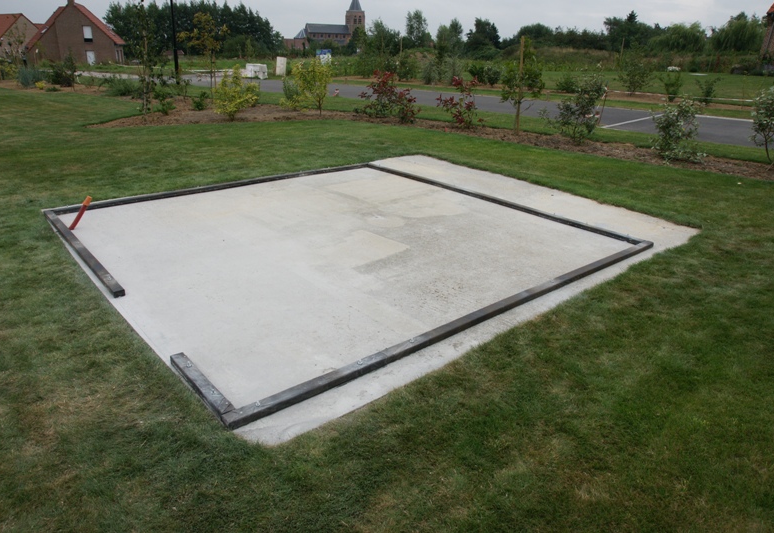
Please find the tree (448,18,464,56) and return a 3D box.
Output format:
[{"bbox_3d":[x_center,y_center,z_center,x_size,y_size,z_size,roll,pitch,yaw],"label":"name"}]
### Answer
[{"bbox_3d":[9.475,-31.002,73.145,2.226,5.487,2.226,2,22,0],"label":"tree"}]

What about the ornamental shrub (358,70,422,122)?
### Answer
[{"bbox_3d":[0.012,-3.928,12.291,1.431,1.113,1.100,2,22,0],"label":"ornamental shrub"}]

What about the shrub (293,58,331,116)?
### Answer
[{"bbox_3d":[-1.781,-4.274,12.744,0.881,1.306,0.950,2,22,0],"label":"shrub"}]

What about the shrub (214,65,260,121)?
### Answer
[{"bbox_3d":[-3.276,-3.774,11.607,0.971,1.163,1.000,2,22,0],"label":"shrub"}]

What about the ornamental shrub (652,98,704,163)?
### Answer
[{"bbox_3d":[4.813,-2.280,8.834,0.836,0.972,0.900,2,22,0],"label":"ornamental shrub"}]

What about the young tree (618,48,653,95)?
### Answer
[{"bbox_3d":[10.177,-7.942,21.837,1.430,1.830,1.450,2,22,0],"label":"young tree"}]

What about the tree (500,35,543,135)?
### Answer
[{"bbox_3d":[2.760,-3.665,10.859,0.830,1.874,0.850,2,22,0],"label":"tree"}]

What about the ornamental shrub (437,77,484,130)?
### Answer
[{"bbox_3d":[1.562,-3.527,11.484,1.003,1.075,0.950,2,22,0],"label":"ornamental shrub"}]

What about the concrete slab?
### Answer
[{"bbox_3d":[-0.103,-0.440,5.415,5.183,0.120,4.516,-17,29,-37],"label":"concrete slab"}]

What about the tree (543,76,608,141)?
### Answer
[{"bbox_3d":[3.526,-2.977,10.079,1.174,1.240,1.100,2,22,0],"label":"tree"}]

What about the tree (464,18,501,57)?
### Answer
[{"bbox_3d":[13.111,-30.746,72.691,4.703,5.566,4.703,2,22,0],"label":"tree"}]

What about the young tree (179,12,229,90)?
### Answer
[{"bbox_3d":[-5.127,-5.851,14.979,1.362,2.328,1.300,2,22,0],"label":"young tree"}]

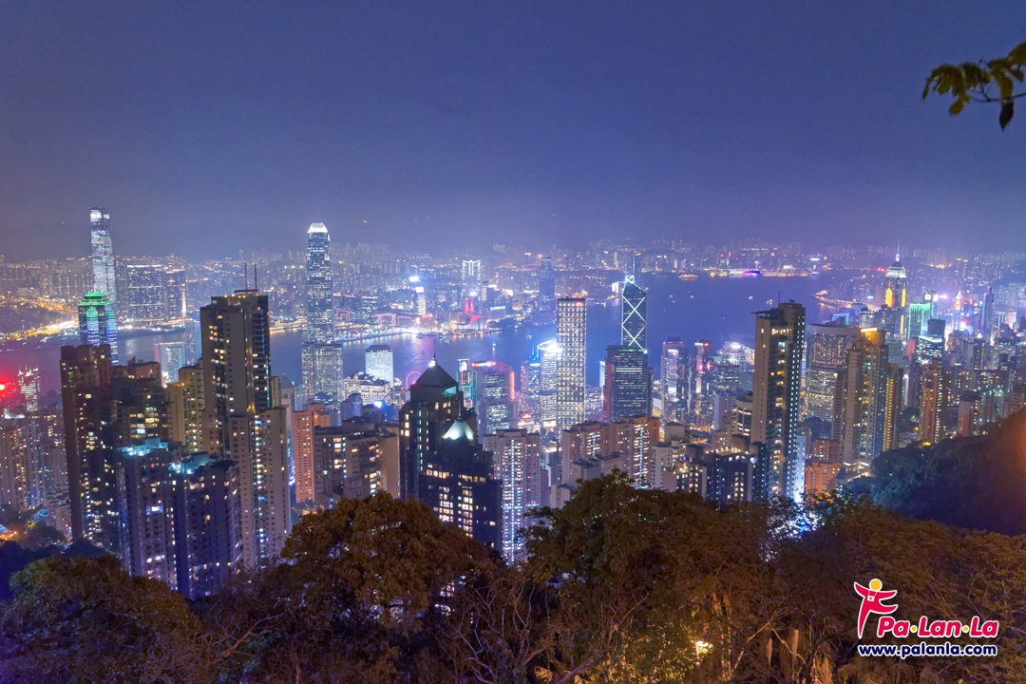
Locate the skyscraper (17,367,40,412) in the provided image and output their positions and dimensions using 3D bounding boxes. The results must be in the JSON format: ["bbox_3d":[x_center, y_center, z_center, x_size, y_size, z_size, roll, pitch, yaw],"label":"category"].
[{"bbox_3d":[-840.960,125.970,1345.580,32.000,153.000,30.000,-3,9,-20],"label":"skyscraper"}]

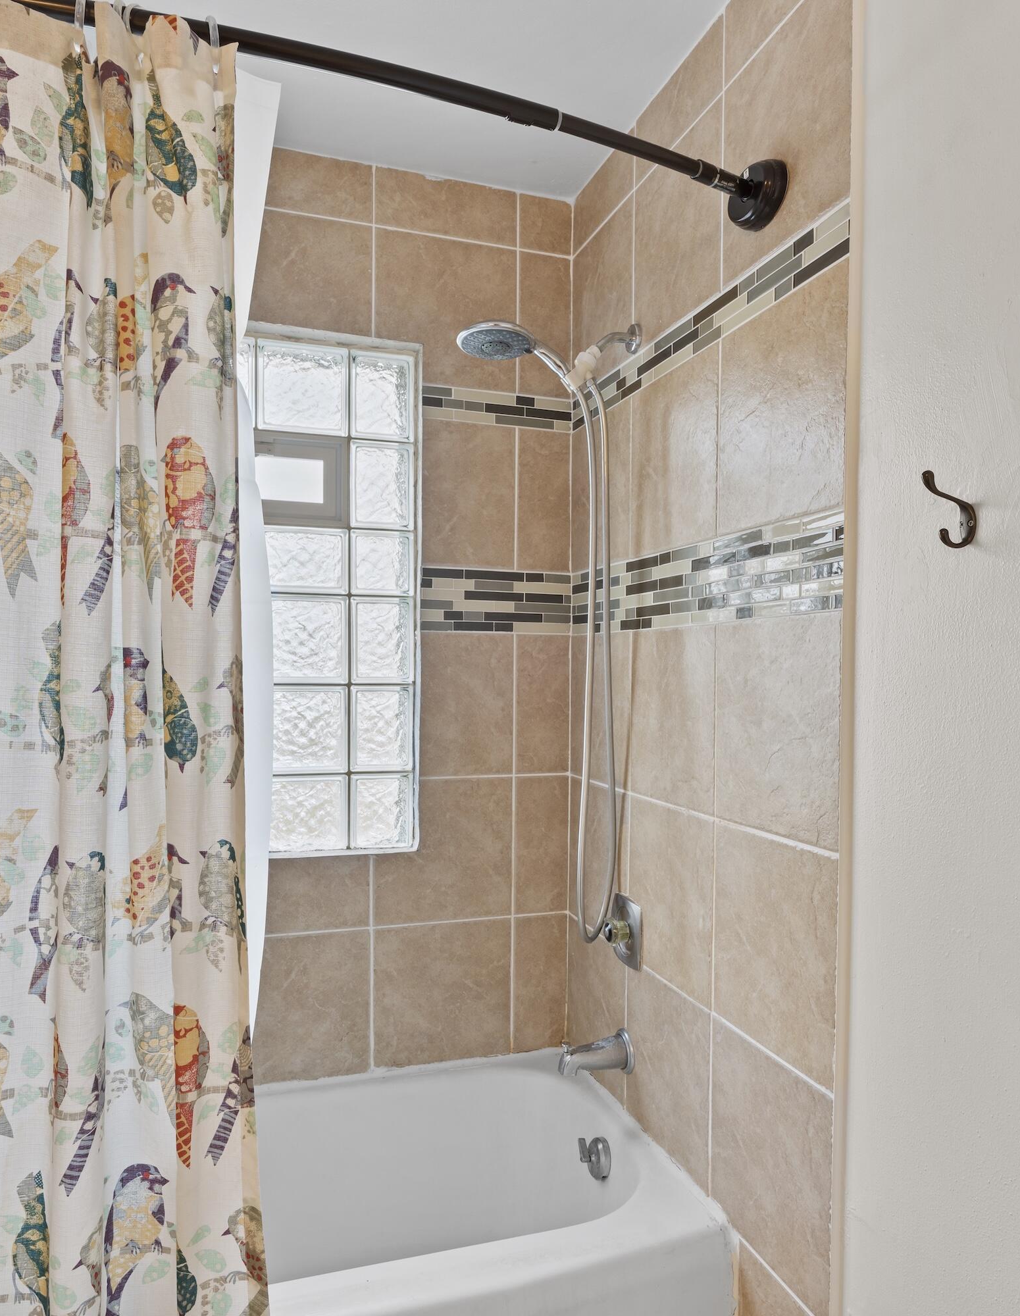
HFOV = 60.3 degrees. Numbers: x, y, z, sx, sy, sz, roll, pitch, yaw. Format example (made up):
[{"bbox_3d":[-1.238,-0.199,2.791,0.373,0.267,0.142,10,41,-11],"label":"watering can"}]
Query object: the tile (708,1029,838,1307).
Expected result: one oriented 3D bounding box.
[{"bbox_3d":[0.406,0.779,1.359,0.012,0.329,0.313,1,0,-19],"label":"tile"}]

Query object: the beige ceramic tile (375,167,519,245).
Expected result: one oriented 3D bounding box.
[{"bbox_3d":[-0.143,-1.046,2.050,0.335,0.132,0.015,1,-1,-18],"label":"beige ceramic tile"}]

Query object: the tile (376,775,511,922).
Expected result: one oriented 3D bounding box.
[{"bbox_3d":[-0.153,0.443,2.029,0.335,0.326,0.015,1,-1,-18],"label":"tile"}]

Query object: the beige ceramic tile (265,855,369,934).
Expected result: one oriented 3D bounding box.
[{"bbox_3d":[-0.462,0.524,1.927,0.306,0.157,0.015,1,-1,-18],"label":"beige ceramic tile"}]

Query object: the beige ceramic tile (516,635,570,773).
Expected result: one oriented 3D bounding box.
[{"bbox_3d":[0.076,0.113,2.121,0.138,0.332,0.012,1,0,-19],"label":"beige ceramic tile"}]

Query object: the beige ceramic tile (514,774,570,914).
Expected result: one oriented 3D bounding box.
[{"bbox_3d":[0.073,0.447,2.119,0.138,0.330,0.012,1,0,-19],"label":"beige ceramic tile"}]

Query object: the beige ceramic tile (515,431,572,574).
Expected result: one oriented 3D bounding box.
[{"bbox_3d":[0.081,-0.375,2.115,0.137,0.338,0.015,1,-1,-18],"label":"beige ceramic tile"}]

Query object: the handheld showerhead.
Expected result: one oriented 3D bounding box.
[{"bbox_3d":[-0.025,-0.611,1.690,0.150,0.040,0.145,7,-6,-17],"label":"handheld showerhead"}]

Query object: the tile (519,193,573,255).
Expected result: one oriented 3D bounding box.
[{"bbox_3d":[0.088,-1.042,2.128,0.138,0.134,0.012,1,0,-19],"label":"tile"}]

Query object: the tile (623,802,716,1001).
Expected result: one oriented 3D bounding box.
[{"bbox_3d":[0.303,0.443,1.663,0.015,0.326,0.329,1,-1,-18],"label":"tile"}]

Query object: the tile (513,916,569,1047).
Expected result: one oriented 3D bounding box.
[{"bbox_3d":[0.070,0.776,2.116,0.138,0.320,0.012,1,0,-19],"label":"tile"}]

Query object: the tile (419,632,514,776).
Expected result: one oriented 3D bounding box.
[{"bbox_3d":[-0.097,0.111,2.051,0.223,0.330,0.015,1,-1,-18],"label":"tile"}]

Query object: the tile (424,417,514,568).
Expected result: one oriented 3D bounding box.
[{"bbox_3d":[-0.094,-0.377,2.058,0.223,0.338,0.015,1,-1,-18],"label":"tile"}]

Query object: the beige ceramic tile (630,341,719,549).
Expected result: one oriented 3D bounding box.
[{"bbox_3d":[0.313,-0.377,1.675,0.012,0.341,0.329,1,0,-19],"label":"beige ceramic tile"}]

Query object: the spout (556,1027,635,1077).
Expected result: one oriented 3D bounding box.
[{"bbox_3d":[0.182,0.813,1.792,0.135,0.080,0.072,1,0,-19],"label":"spout"}]

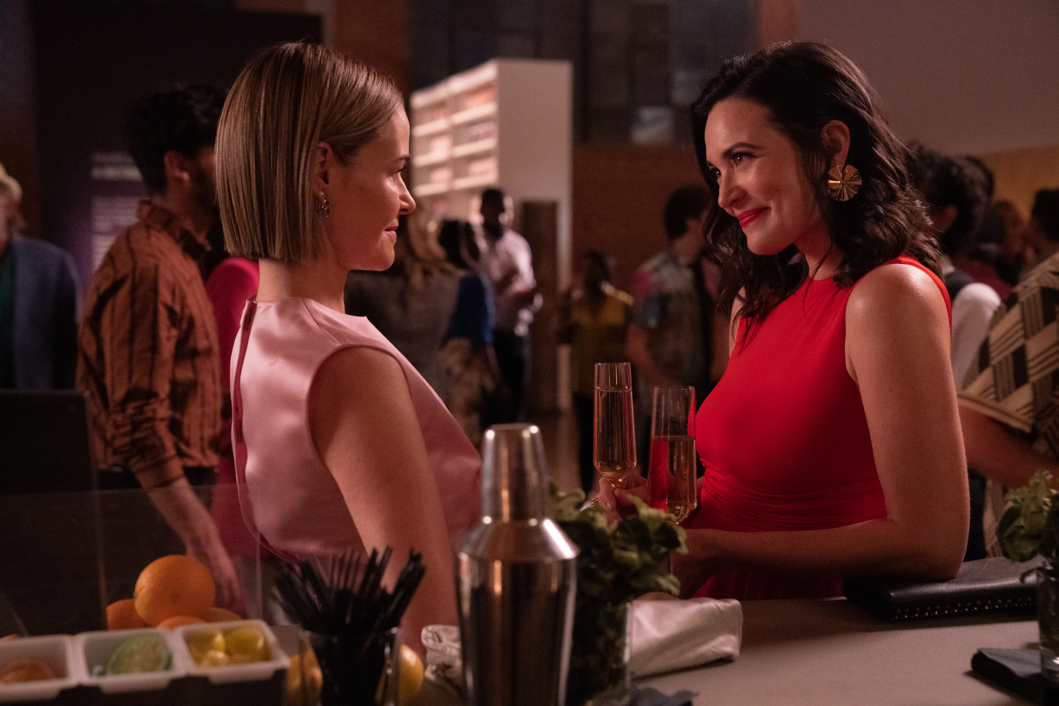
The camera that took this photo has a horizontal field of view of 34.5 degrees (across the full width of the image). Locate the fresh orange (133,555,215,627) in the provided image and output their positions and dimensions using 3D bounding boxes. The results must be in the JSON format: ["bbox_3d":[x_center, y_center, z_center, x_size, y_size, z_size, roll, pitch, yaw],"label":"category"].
[{"bbox_3d":[-0.325,0.222,1.565,0.075,0.073,0.075,0,4,0],"label":"fresh orange"}]

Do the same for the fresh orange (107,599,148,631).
[{"bbox_3d":[-0.376,0.268,1.610,0.075,0.073,0.075,0,4,0],"label":"fresh orange"}]

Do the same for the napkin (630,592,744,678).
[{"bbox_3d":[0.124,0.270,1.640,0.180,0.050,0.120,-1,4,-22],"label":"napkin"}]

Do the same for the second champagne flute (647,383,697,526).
[{"bbox_3d":[0.151,0.155,1.800,0.060,0.238,0.060,0,4,0],"label":"second champagne flute"}]

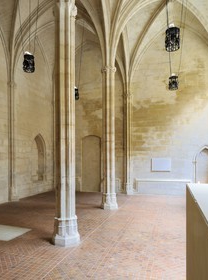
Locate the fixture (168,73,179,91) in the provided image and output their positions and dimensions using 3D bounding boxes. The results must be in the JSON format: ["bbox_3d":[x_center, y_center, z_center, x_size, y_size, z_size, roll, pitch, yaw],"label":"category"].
[{"bbox_3d":[3.200,-2.670,9.600,0.460,0.800,0.460,-1,-3,18],"label":"fixture"}]

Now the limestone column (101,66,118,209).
[{"bbox_3d":[0.240,-0.120,8.250,0.600,5.550,0.600,-1,-3,18],"label":"limestone column"}]

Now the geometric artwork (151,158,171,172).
[{"bbox_3d":[3.170,1.380,11.500,1.020,0.730,0.060,-1,-3,18],"label":"geometric artwork"}]

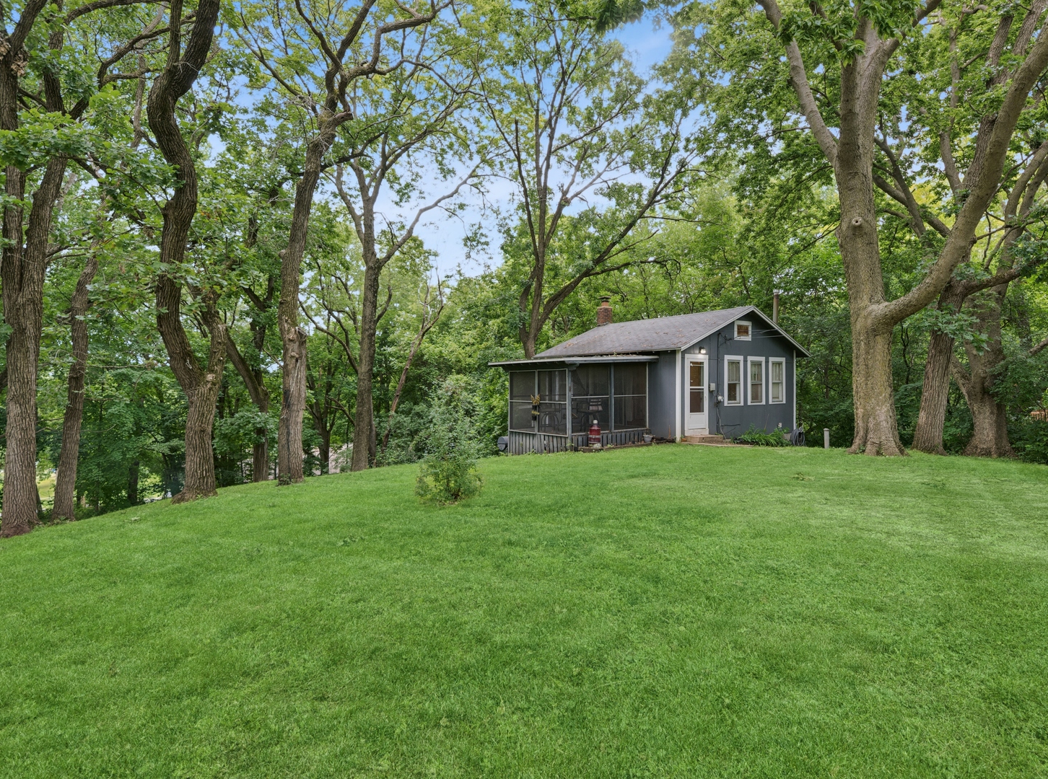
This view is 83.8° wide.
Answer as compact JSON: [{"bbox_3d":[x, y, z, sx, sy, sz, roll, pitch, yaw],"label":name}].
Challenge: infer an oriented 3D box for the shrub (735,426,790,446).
[{"bbox_3d":[7.041,1.355,17.172,2.675,0.495,0.858,-1,1,-38],"label":"shrub"}]

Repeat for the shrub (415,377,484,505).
[{"bbox_3d":[-1.036,0.683,8.090,0.950,1.734,0.950,0,1,0],"label":"shrub"}]

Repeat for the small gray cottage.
[{"bbox_3d":[3.649,-0.653,18.583,9.936,4.815,6.091,-1,1,-38],"label":"small gray cottage"}]

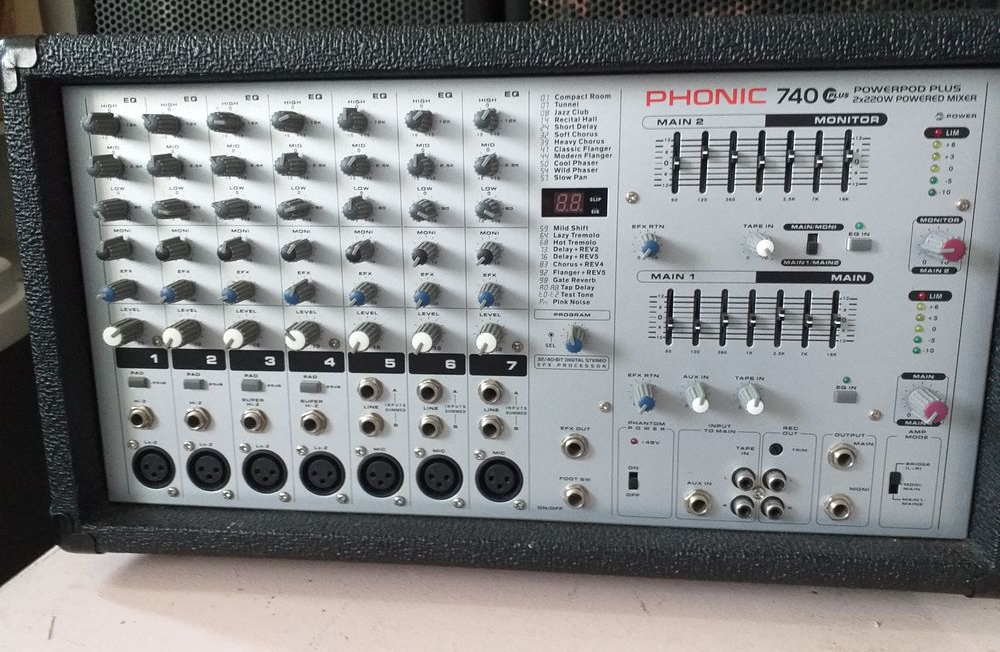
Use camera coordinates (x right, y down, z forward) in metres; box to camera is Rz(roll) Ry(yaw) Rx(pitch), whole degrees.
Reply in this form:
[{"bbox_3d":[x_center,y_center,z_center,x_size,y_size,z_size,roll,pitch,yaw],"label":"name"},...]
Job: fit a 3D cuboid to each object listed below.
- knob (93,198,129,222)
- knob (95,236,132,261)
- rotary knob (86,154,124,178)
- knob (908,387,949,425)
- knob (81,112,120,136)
[{"bbox_3d":[-0.179,-0.053,0.345,0.011,0.011,0.014,1,11,6],"label":"knob"},{"bbox_3d":[-0.184,-0.036,0.358,0.011,0.011,0.017,1,11,6],"label":"knob"},{"bbox_3d":[-0.178,-0.072,0.340,0.011,0.012,0.015,1,11,6],"label":"rotary knob"},{"bbox_3d":[0.184,0.034,0.321,0.012,0.012,0.015,1,11,6],"label":"knob"},{"bbox_3d":[-0.180,-0.091,0.337,0.010,0.010,0.015,1,11,6],"label":"knob"}]

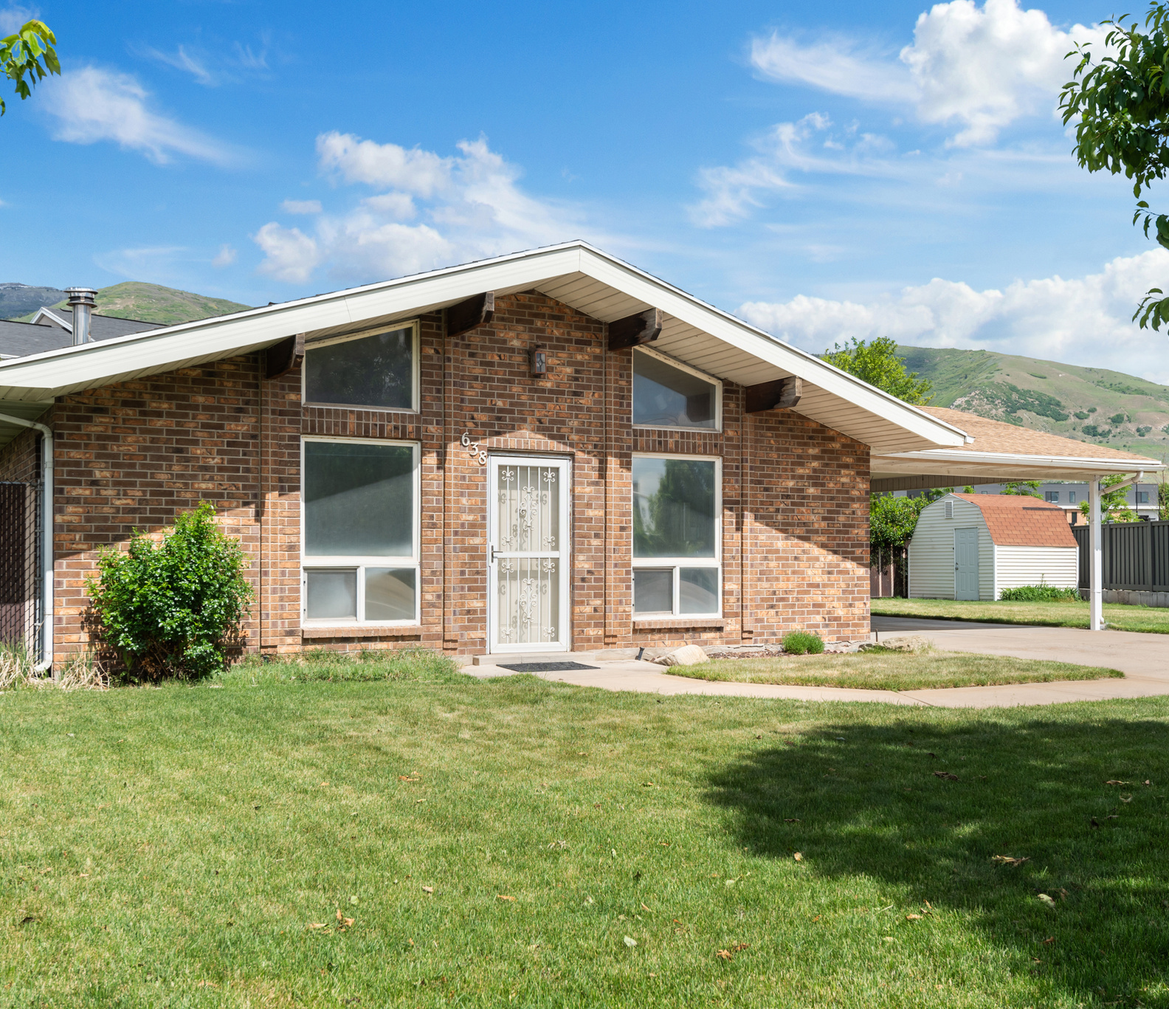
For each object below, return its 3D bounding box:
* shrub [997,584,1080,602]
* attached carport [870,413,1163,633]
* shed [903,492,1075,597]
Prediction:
[{"bbox_3d":[12.563,2.393,34.227,2.750,0.480,0.750,1,-2,-29],"label":"shrub"},{"bbox_3d":[4.195,0.145,20.009,5.302,3.570,7.350,1,-2,-29],"label":"attached carport"},{"bbox_3d":[11.668,1.208,36.023,3.299,2.969,3.248,1,-2,-29],"label":"shed"}]

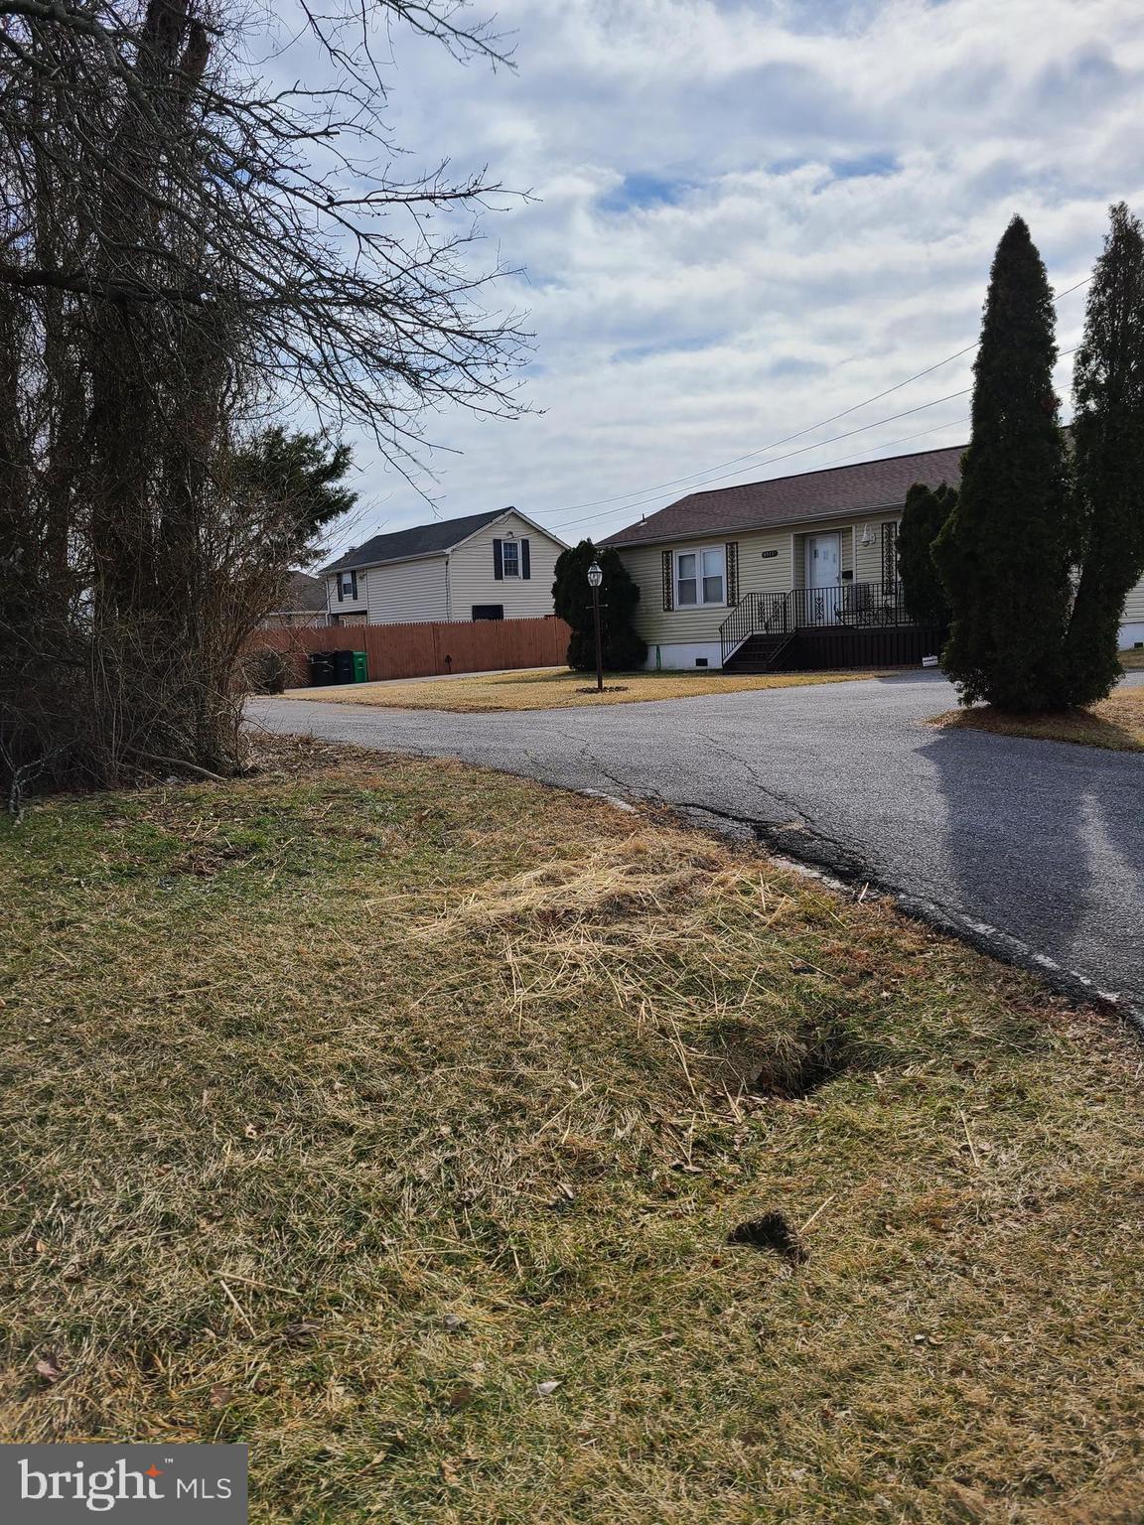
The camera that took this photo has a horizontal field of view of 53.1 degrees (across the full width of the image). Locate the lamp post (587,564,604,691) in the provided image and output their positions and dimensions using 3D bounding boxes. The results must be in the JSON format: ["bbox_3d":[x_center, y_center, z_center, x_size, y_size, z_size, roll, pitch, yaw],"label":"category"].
[{"bbox_3d":[0.426,-2.279,19.188,0.310,2.180,0.280,-2,6,0],"label":"lamp post"}]

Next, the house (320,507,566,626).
[{"bbox_3d":[-5.076,-6.737,46.445,6.050,6.150,9.060,-8,8,-42],"label":"house"}]

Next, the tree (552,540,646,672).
[{"bbox_3d":[0.667,-4.113,30.026,2.450,3.380,2.300,-2,6,0],"label":"tree"}]

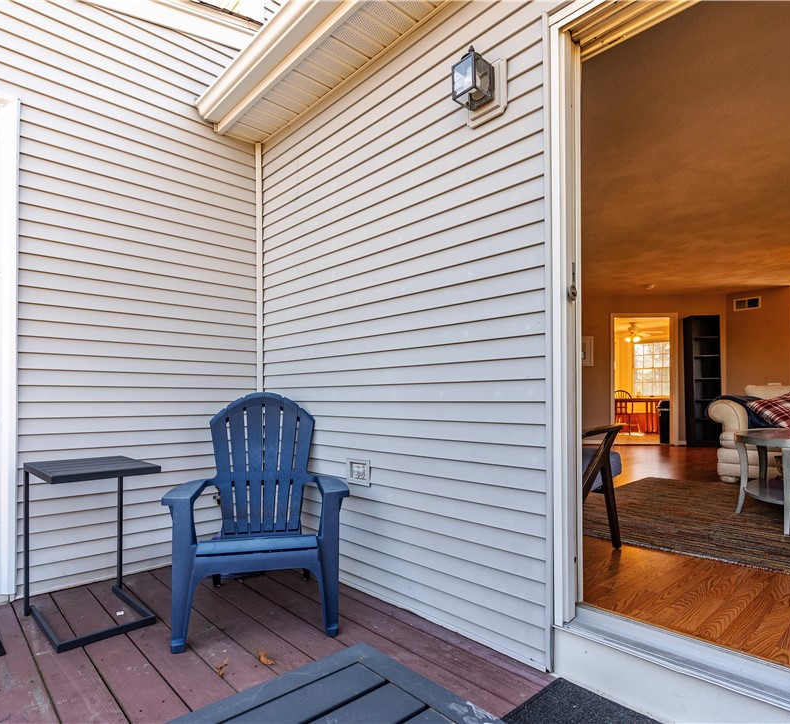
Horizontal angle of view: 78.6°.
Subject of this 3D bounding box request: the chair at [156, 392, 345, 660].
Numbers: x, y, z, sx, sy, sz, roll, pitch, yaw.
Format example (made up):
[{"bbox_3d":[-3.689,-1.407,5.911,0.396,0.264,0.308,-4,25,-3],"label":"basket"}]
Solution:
[{"bbox_3d":[-0.598,0.619,2.200,0.690,0.950,0.800,1,-3,-12],"label":"chair"}]

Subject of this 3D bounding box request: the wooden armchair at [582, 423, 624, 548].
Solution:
[{"bbox_3d":[0.645,0.527,2.330,0.650,0.750,0.620,3,-4,-44],"label":"wooden armchair"}]

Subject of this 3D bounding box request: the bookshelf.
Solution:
[{"bbox_3d":[4.720,0.295,7.420,0.420,2.000,0.290,0,-3,4],"label":"bookshelf"}]

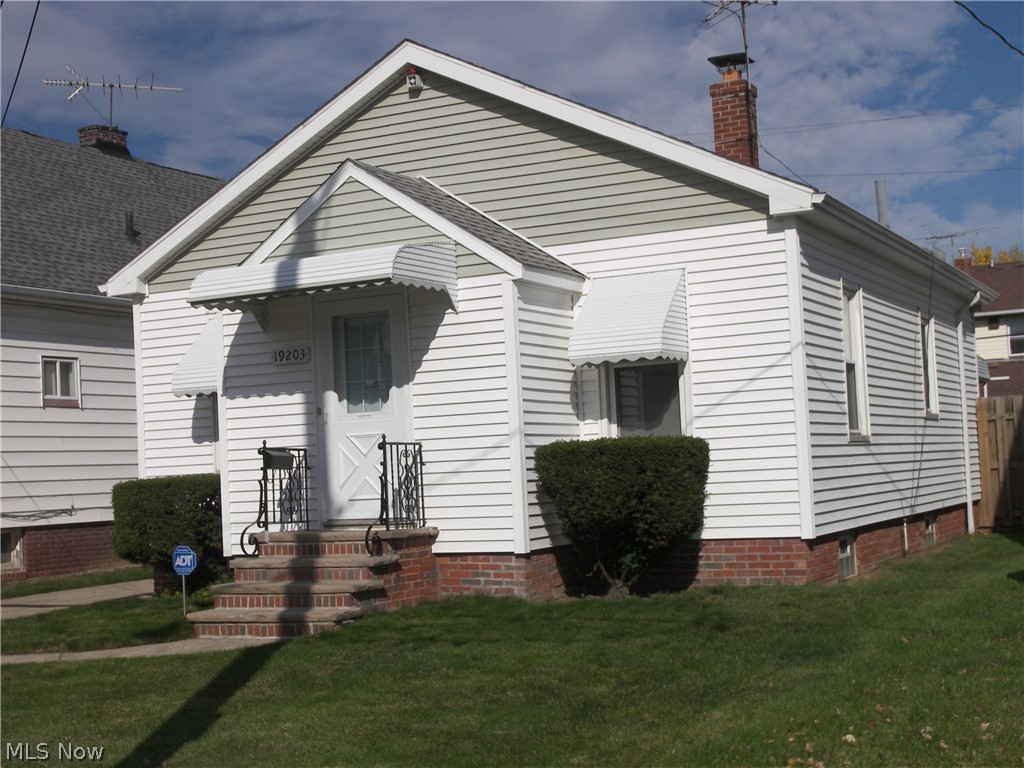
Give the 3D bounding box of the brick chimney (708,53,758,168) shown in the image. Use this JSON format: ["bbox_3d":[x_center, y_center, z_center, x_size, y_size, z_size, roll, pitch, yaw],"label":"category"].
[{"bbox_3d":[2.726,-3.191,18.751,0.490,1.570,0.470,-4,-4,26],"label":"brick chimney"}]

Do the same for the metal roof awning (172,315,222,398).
[{"bbox_3d":[-2.958,-0.304,15.921,0.910,0.870,0.710,-4,-4,26],"label":"metal roof awning"}]

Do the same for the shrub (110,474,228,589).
[{"bbox_3d":[-3.169,1.567,15.409,1.300,1.280,1.120,-4,-4,26],"label":"shrub"}]

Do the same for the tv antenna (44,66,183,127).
[{"bbox_3d":[-7.321,-5.272,28.287,2.500,1.100,2.000,-2,-3,-14],"label":"tv antenna"}]

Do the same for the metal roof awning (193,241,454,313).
[{"bbox_3d":[-1.670,-0.895,13.631,2.055,0.655,1.167,-4,-4,26],"label":"metal roof awning"}]

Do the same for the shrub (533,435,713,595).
[{"bbox_3d":[0.963,1.146,13.267,1.320,1.400,1.140,-4,-4,26],"label":"shrub"}]

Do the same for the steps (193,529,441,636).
[{"bbox_3d":[-1.670,1.695,13.209,1.455,0.800,1.767,-4,-4,26],"label":"steps"}]

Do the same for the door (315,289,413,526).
[{"bbox_3d":[-1.344,0.225,14.076,0.920,2.040,0.080,-4,-4,26],"label":"door"}]

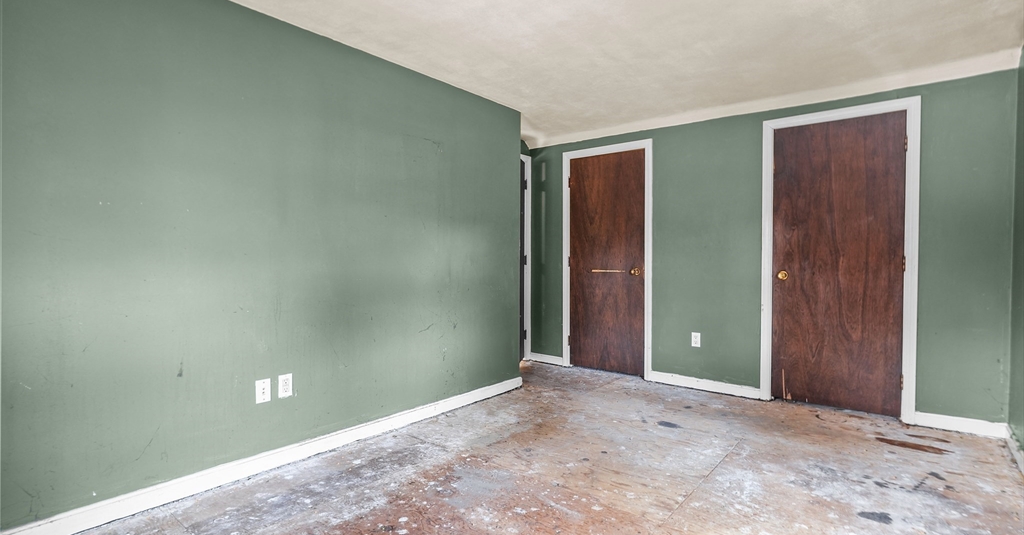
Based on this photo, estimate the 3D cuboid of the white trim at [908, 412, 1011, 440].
[{"bbox_3d":[2.754,0.971,2.978,0.419,0.089,0.020,1,1,39],"label":"white trim"}]

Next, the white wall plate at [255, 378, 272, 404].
[{"bbox_3d":[-1.244,0.619,2.417,0.010,0.116,0.072,1,1,39],"label":"white wall plate"}]

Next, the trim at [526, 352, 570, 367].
[{"bbox_3d":[0.349,0.933,4.934,0.406,0.084,0.020,1,1,39],"label":"trim"}]

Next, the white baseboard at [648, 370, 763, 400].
[{"bbox_3d":[1.557,0.958,3.951,0.867,0.085,0.020,1,1,39],"label":"white baseboard"}]

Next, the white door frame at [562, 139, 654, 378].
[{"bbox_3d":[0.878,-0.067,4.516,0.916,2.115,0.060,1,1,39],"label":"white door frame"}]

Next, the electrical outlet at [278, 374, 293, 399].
[{"bbox_3d":[-1.172,0.614,2.505,0.010,0.115,0.072,1,1,39],"label":"electrical outlet"}]

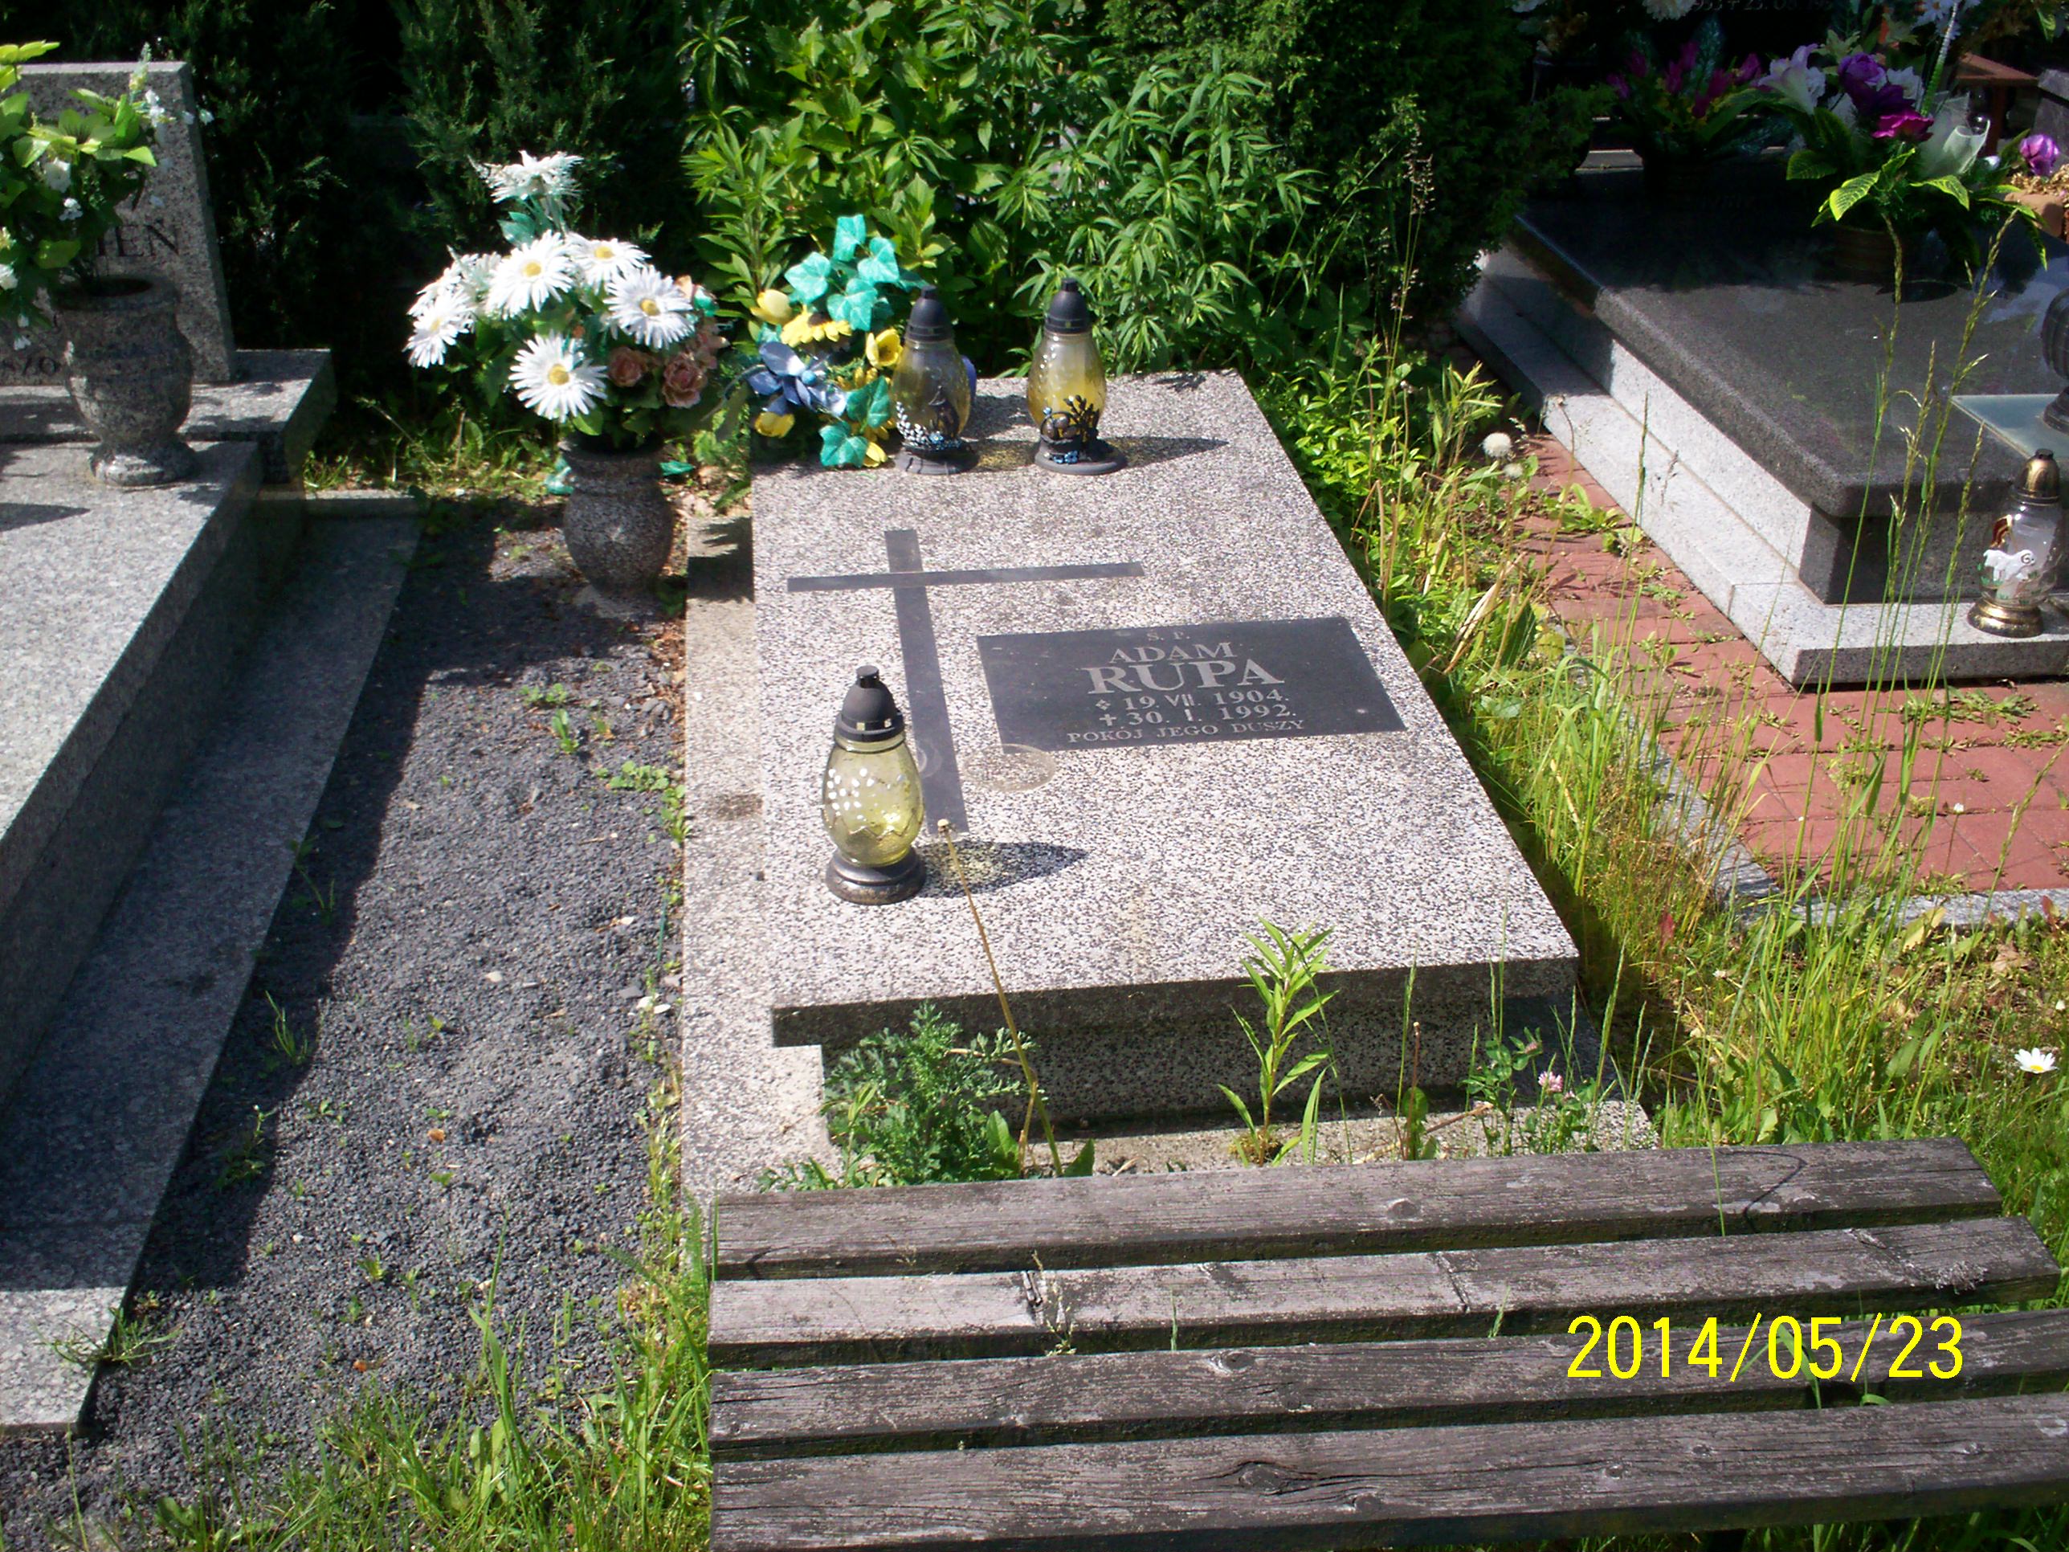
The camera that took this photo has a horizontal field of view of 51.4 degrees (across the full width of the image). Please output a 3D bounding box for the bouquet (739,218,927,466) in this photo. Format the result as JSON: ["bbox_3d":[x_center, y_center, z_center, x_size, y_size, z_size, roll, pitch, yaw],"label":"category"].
[{"bbox_3d":[-0.299,-0.668,3.224,0.300,0.340,0.250,-3,30,-7],"label":"bouquet"}]

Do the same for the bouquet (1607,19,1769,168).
[{"bbox_3d":[1.540,-1.562,4.970,0.360,0.330,0.320,-3,30,-7],"label":"bouquet"}]

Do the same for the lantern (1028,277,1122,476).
[{"bbox_3d":[0.065,-0.594,3.168,0.140,0.275,0.128,1,30,1],"label":"lantern"}]

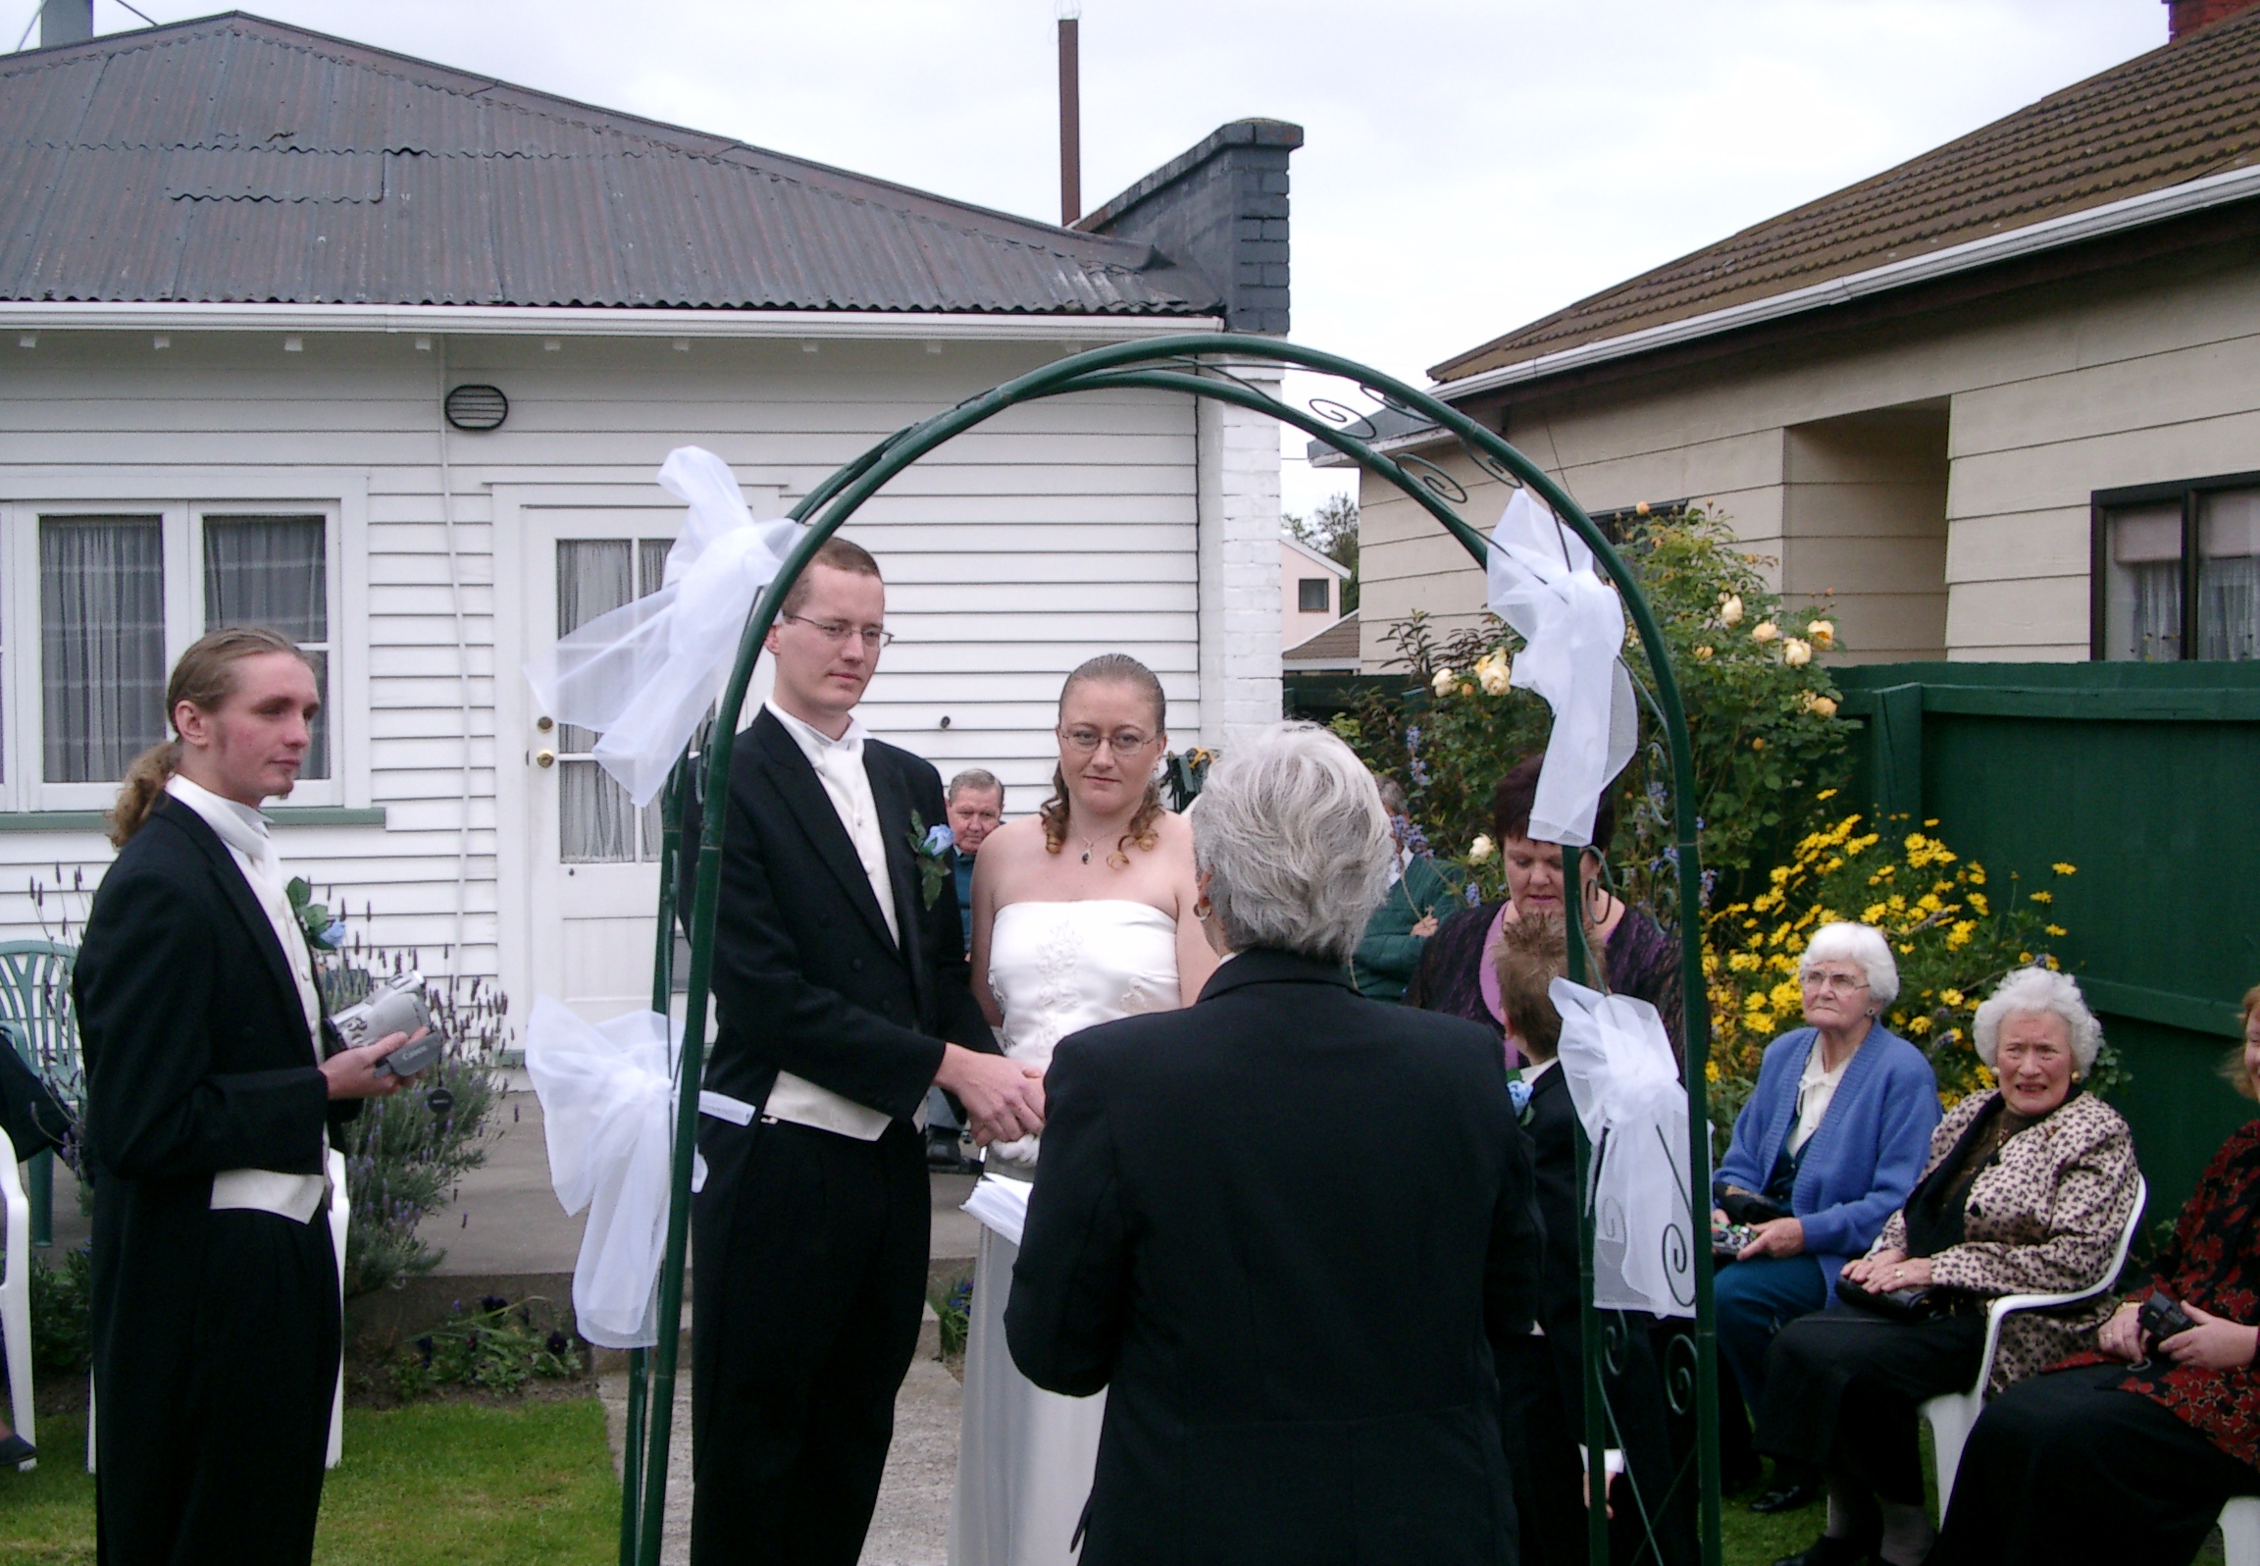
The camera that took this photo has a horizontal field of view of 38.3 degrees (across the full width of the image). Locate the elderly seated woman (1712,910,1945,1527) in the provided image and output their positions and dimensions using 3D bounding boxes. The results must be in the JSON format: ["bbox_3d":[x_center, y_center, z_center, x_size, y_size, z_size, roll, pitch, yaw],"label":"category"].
[{"bbox_3d":[1.550,0.923,7.220,0.530,1.200,0.770,1,2,40],"label":"elderly seated woman"}]

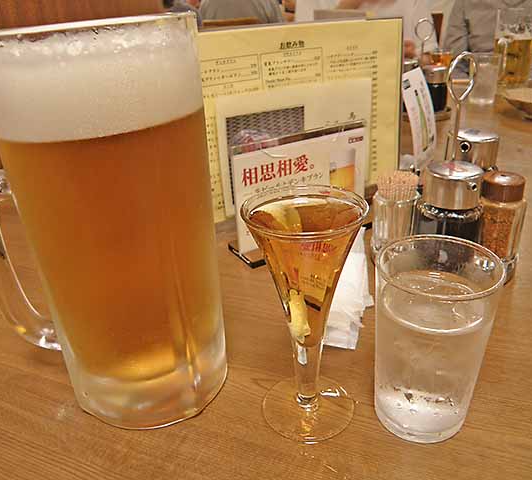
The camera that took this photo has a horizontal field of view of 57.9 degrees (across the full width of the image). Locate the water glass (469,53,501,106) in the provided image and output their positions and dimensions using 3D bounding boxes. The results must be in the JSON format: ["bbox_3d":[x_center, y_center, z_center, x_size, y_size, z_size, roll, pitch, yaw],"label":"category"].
[{"bbox_3d":[0.441,-0.330,0.986,0.059,0.094,0.059,-3,28,0],"label":"water glass"}]

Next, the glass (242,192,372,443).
[{"bbox_3d":[0.022,0.043,0.267,0.062,0.133,0.062,-3,28,0],"label":"glass"}]

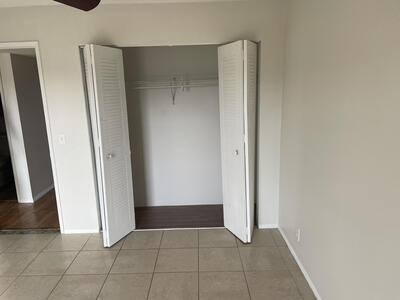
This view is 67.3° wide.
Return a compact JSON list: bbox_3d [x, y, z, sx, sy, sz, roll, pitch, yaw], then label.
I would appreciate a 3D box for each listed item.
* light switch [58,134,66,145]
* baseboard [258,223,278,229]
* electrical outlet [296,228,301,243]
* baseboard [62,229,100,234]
[{"bbox_3d":[-1.483,-0.115,3.228,0.074,0.117,0.014,-1,13,0],"label":"light switch"},{"bbox_3d":[0.790,0.873,3.471,0.235,0.060,0.017,-1,13,0],"label":"baseboard"},{"bbox_3d":[0.903,0.786,2.761,0.014,0.117,0.074,-1,13,0],"label":"electrical outlet"},{"bbox_3d":[-1.374,0.929,3.468,0.420,0.060,0.017,-1,13,0],"label":"baseboard"}]

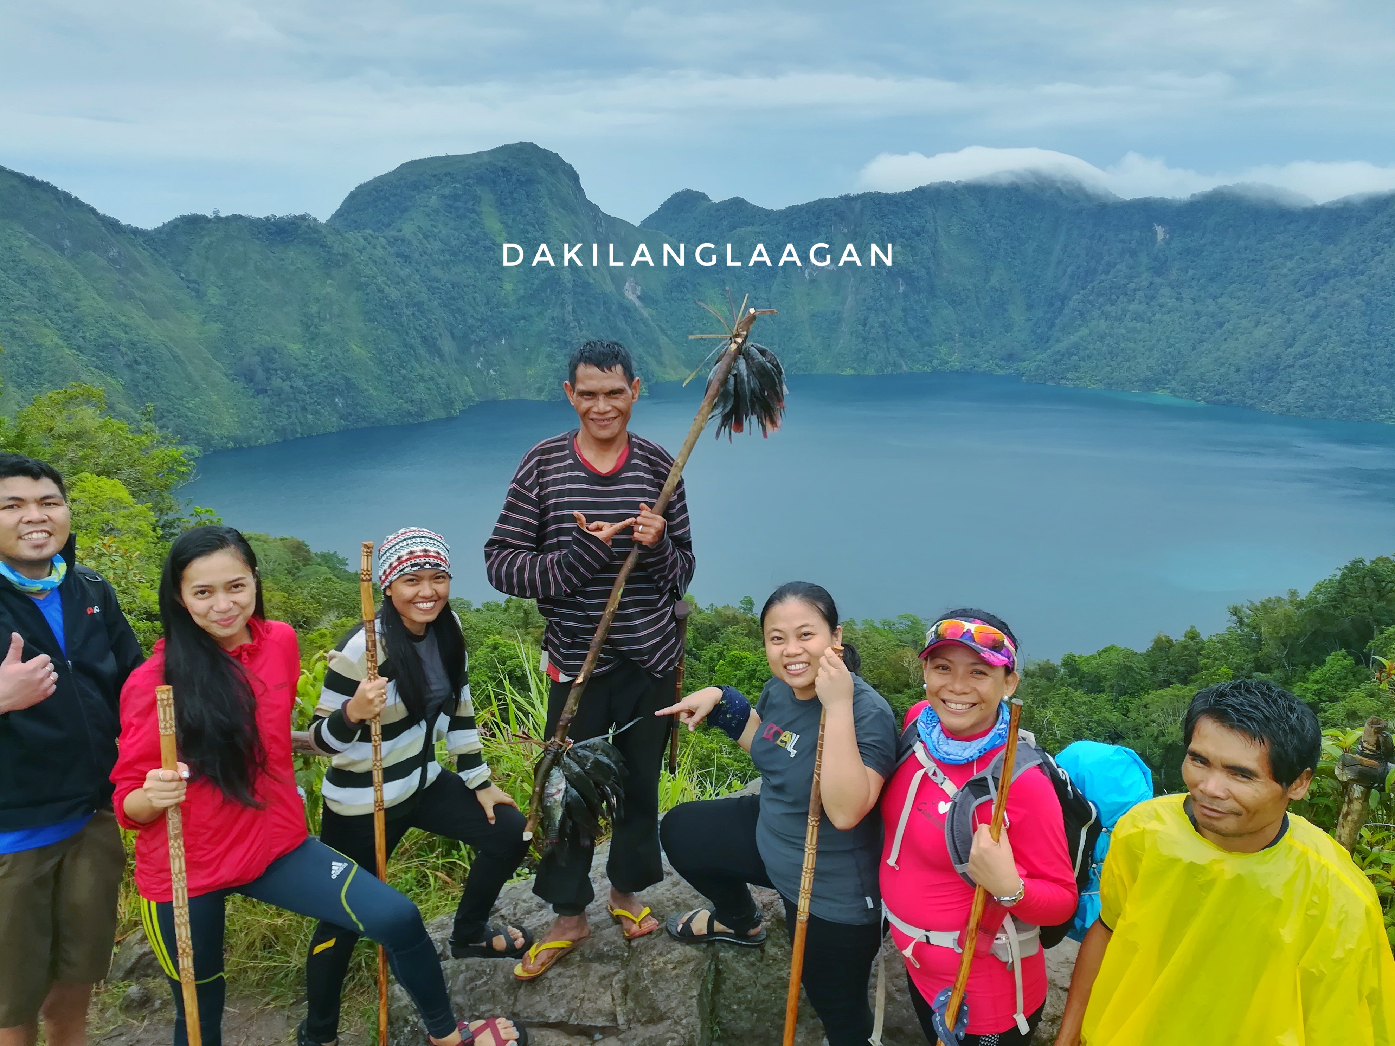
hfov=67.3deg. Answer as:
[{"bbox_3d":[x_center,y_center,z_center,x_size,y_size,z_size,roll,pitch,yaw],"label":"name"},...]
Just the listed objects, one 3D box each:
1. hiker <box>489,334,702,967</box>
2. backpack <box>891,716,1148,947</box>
[{"bbox_3d":[-0.250,0.361,2.584,0.520,1.630,0.420,-1,14,-4],"label":"hiker"},{"bbox_3d":[0.644,0.600,2.098,0.460,0.530,0.370,-12,19,-40],"label":"backpack"}]

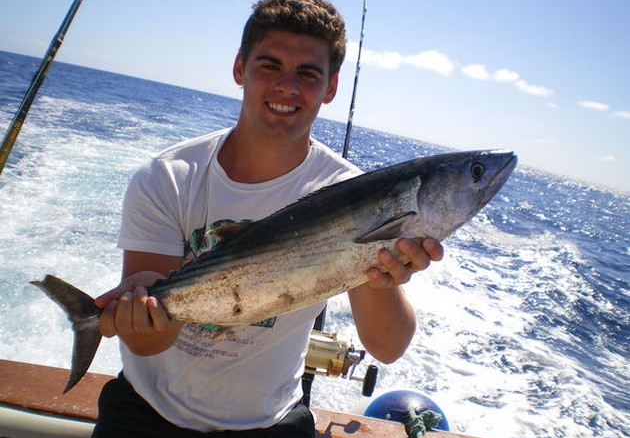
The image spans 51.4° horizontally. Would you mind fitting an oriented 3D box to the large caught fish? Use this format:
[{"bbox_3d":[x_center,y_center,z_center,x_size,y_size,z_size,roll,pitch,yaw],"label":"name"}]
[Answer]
[{"bbox_3d":[-0.044,0.044,0.880,0.670,0.160,0.100,-20,2,3],"label":"large caught fish"}]

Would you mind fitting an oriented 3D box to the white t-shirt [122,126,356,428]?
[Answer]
[{"bbox_3d":[-0.118,0.106,1.130,0.460,0.530,0.280,11,7,-4],"label":"white t-shirt"}]

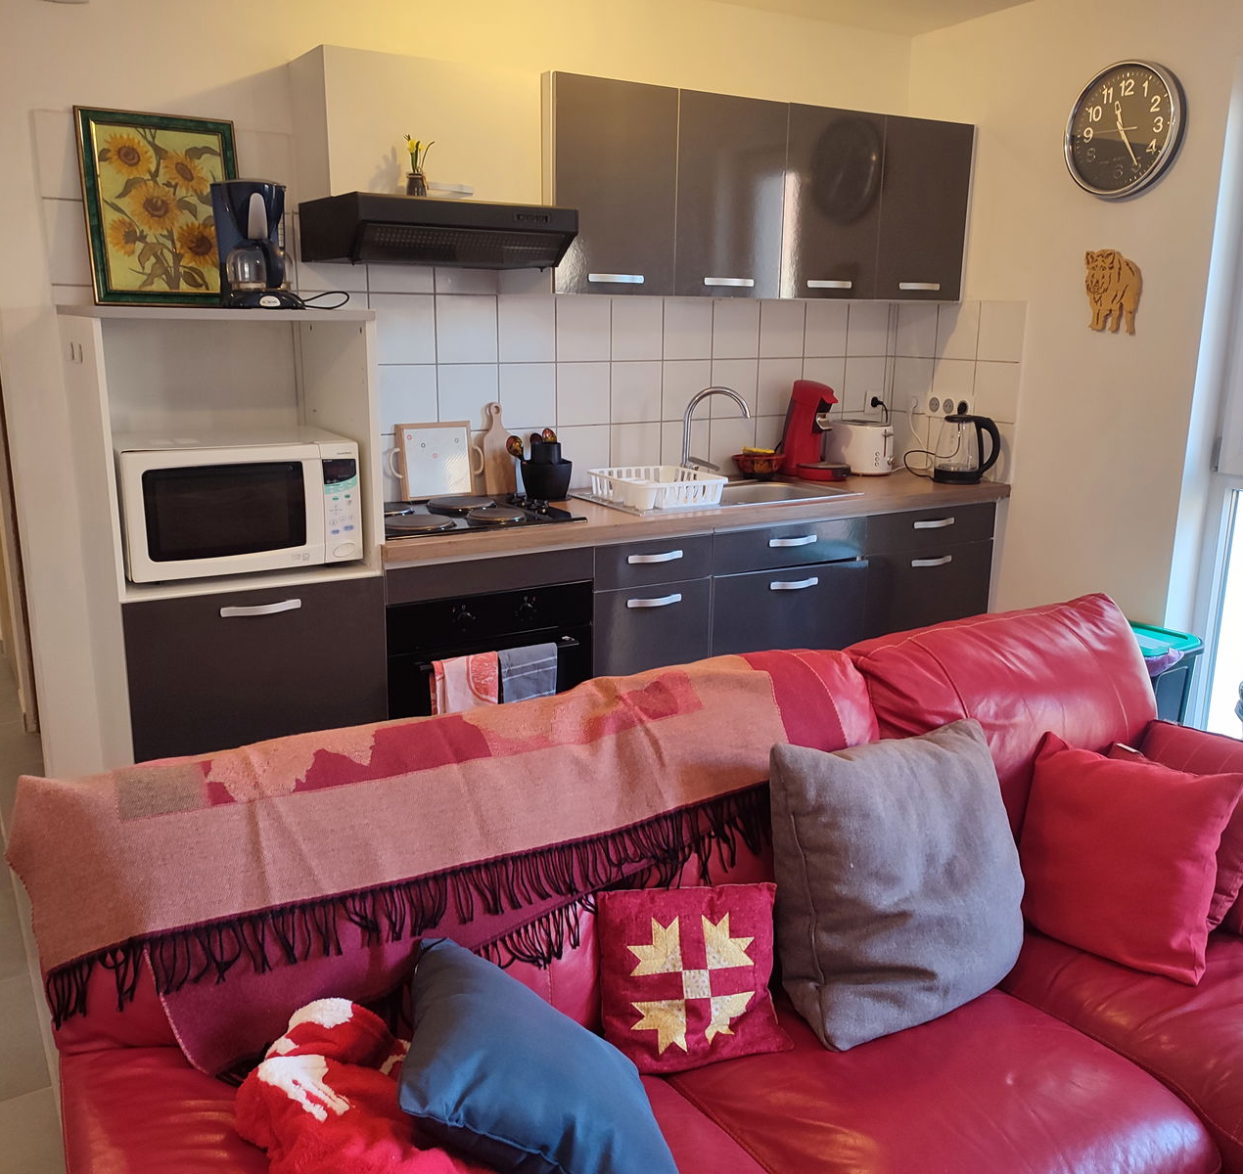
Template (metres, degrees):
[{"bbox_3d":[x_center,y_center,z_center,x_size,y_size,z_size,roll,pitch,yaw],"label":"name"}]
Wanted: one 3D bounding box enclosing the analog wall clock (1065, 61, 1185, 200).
[{"bbox_3d":[1.473,-1.337,3.330,0.045,0.380,0.380,-8,16,-30],"label":"analog wall clock"}]

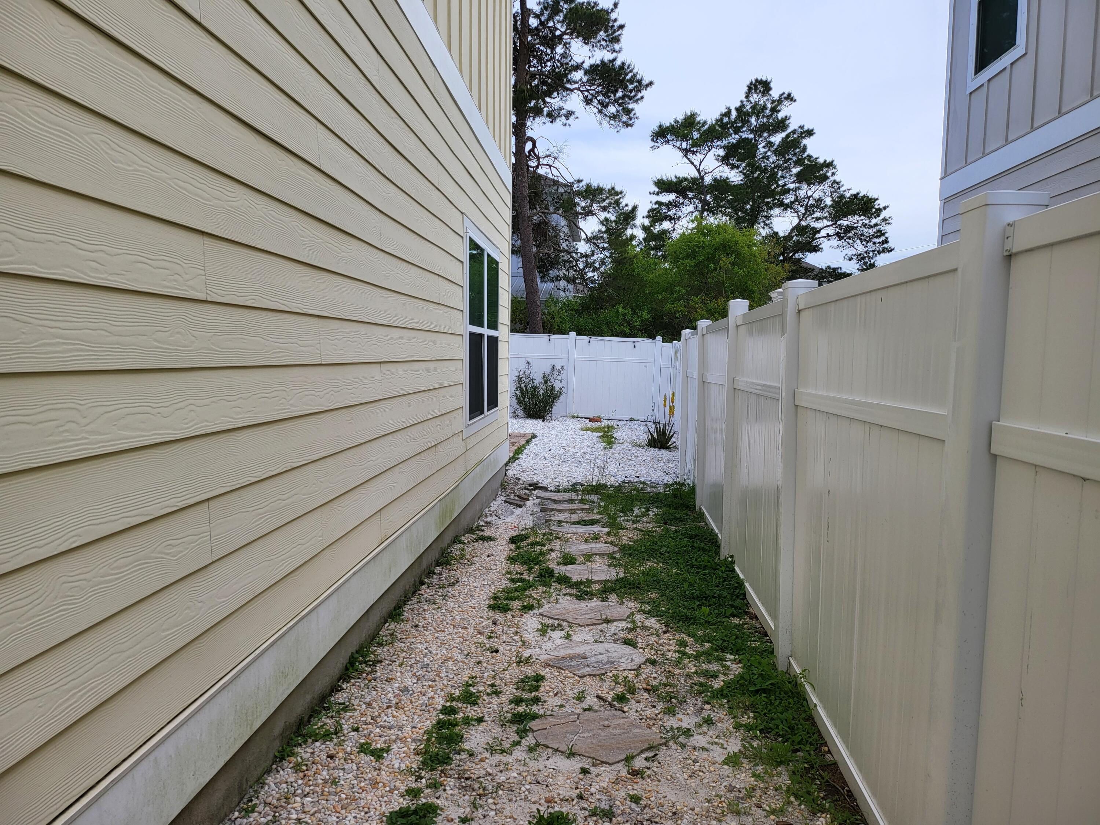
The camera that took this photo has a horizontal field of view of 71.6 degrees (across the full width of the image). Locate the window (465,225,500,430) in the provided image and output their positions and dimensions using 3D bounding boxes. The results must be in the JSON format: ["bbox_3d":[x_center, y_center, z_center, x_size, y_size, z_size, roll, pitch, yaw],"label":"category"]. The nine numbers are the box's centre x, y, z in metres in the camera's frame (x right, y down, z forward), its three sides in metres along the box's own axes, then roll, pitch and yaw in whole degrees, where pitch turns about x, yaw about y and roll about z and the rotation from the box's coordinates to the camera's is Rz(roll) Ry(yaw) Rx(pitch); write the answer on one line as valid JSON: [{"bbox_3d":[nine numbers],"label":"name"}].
[{"bbox_3d":[-0.613,-0.705,6.747,0.100,1.550,1.780,1,4,4],"label":"window"}]

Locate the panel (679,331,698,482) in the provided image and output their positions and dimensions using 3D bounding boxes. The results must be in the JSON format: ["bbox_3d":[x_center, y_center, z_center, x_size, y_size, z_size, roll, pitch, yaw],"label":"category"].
[{"bbox_3d":[1.628,-0.036,8.636,0.120,1.860,1.950,1,4,5],"label":"panel"}]

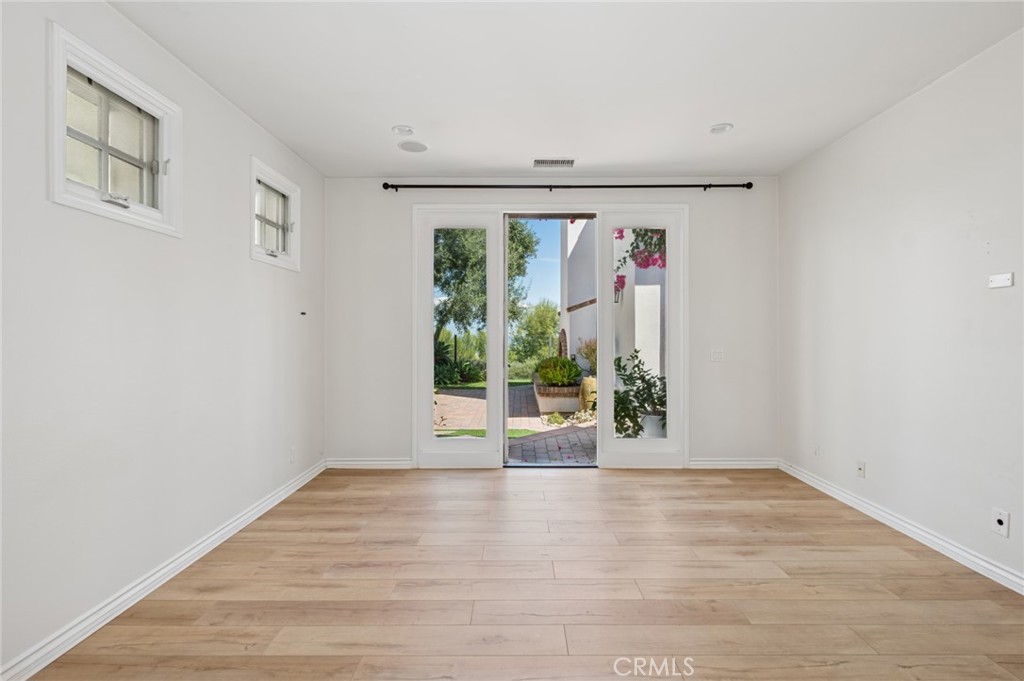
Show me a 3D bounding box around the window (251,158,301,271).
[{"bbox_3d":[-1.781,-0.906,3.410,0.100,0.704,0.698,0,1,1],"label":"window"}]

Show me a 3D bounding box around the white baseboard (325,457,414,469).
[{"bbox_3d":[-1.329,1.148,4.259,0.812,0.100,0.020,0,1,1],"label":"white baseboard"}]

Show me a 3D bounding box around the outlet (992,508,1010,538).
[{"bbox_3d":[2.418,0.904,2.253,0.010,0.117,0.074,0,1,1],"label":"outlet"}]

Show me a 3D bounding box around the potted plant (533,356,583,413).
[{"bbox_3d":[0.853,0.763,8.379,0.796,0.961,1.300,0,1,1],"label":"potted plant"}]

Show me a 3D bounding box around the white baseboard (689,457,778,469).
[{"bbox_3d":[2.051,1.148,4.196,0.814,0.100,0.020,0,1,1],"label":"white baseboard"}]

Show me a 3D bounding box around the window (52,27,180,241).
[{"bbox_3d":[-1.806,-0.894,2.097,0.100,0.705,0.701,0,1,1],"label":"window"}]

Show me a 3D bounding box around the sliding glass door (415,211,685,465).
[{"bbox_3d":[0.361,-0.031,4.253,2.545,2.456,0.130,0,1,1],"label":"sliding glass door"}]

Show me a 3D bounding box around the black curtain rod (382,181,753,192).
[{"bbox_3d":[0.498,-1.392,4.138,3.352,0.089,0.100,0,1,1],"label":"black curtain rod"}]

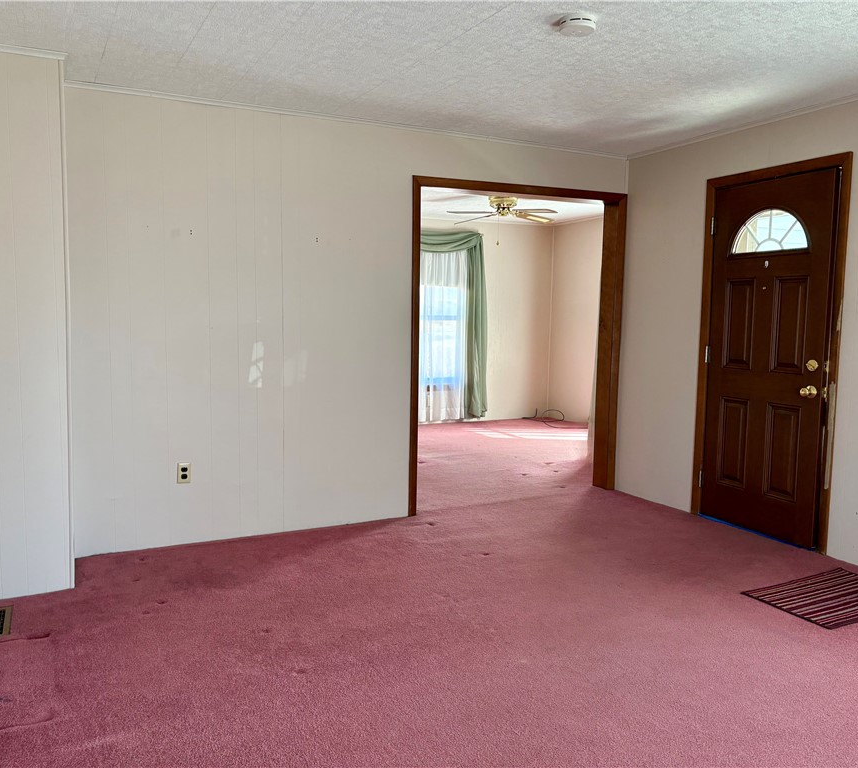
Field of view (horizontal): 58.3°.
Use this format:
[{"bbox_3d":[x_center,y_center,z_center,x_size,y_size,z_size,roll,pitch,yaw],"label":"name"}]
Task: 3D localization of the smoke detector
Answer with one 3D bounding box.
[{"bbox_3d":[0.553,-1.336,2.867,0.146,0.045,0.146,1,5,0],"label":"smoke detector"}]

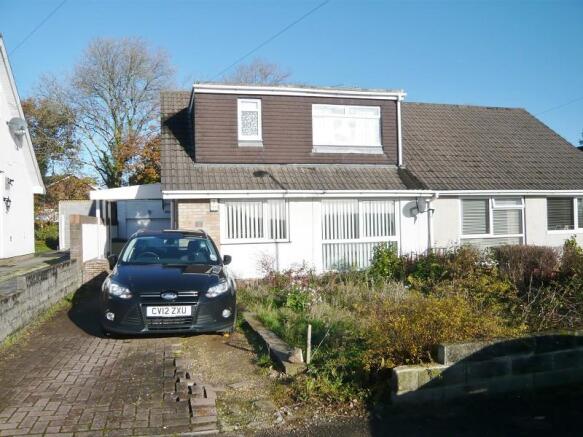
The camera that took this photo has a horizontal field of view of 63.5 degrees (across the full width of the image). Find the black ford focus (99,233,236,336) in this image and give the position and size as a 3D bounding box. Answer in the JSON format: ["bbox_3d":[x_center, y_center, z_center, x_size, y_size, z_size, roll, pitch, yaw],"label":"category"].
[{"bbox_3d":[-2.009,0.901,7.967,1.920,1.500,4.550,-1,-2,-13],"label":"black ford focus"}]

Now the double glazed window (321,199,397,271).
[{"bbox_3d":[1.857,0.463,12.887,2.181,1.966,0.100,-1,-1,-12],"label":"double glazed window"}]

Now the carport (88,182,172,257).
[{"bbox_3d":[-5.454,0.371,17.029,2.654,2.885,4.000,-1,-1,-12],"label":"carport"}]

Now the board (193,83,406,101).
[{"bbox_3d":[0.379,-3.503,13.140,6.095,0.263,0.120,-1,-1,-12],"label":"board"}]

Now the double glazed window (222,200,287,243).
[{"bbox_3d":[-0.920,0.058,12.281,1.639,1.028,0.100,-1,-1,-12],"label":"double glazed window"}]

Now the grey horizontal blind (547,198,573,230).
[{"bbox_3d":[8.169,-0.114,14.287,0.958,0.954,0.060,-1,-1,-12],"label":"grey horizontal blind"}]

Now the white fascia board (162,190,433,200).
[{"bbox_3d":[0.379,-0.626,12.117,7.113,0.184,0.120,-1,-1,-12],"label":"white fascia board"}]

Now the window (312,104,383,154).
[{"bbox_3d":[1.619,-2.693,13.688,2.031,1.150,0.090,-1,-1,-12],"label":"window"}]

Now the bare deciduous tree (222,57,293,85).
[{"bbox_3d":[-2.233,-4.485,31.936,6.000,12.751,6.000,-1,-1,-12],"label":"bare deciduous tree"}]

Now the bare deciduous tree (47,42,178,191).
[{"bbox_3d":[-10.342,-4.144,26.938,7.559,12.330,7.559,-1,-1,-12],"label":"bare deciduous tree"}]

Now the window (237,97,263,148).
[{"bbox_3d":[-1.142,-2.640,12.997,0.693,1.313,0.120,-1,-1,-12],"label":"window"}]

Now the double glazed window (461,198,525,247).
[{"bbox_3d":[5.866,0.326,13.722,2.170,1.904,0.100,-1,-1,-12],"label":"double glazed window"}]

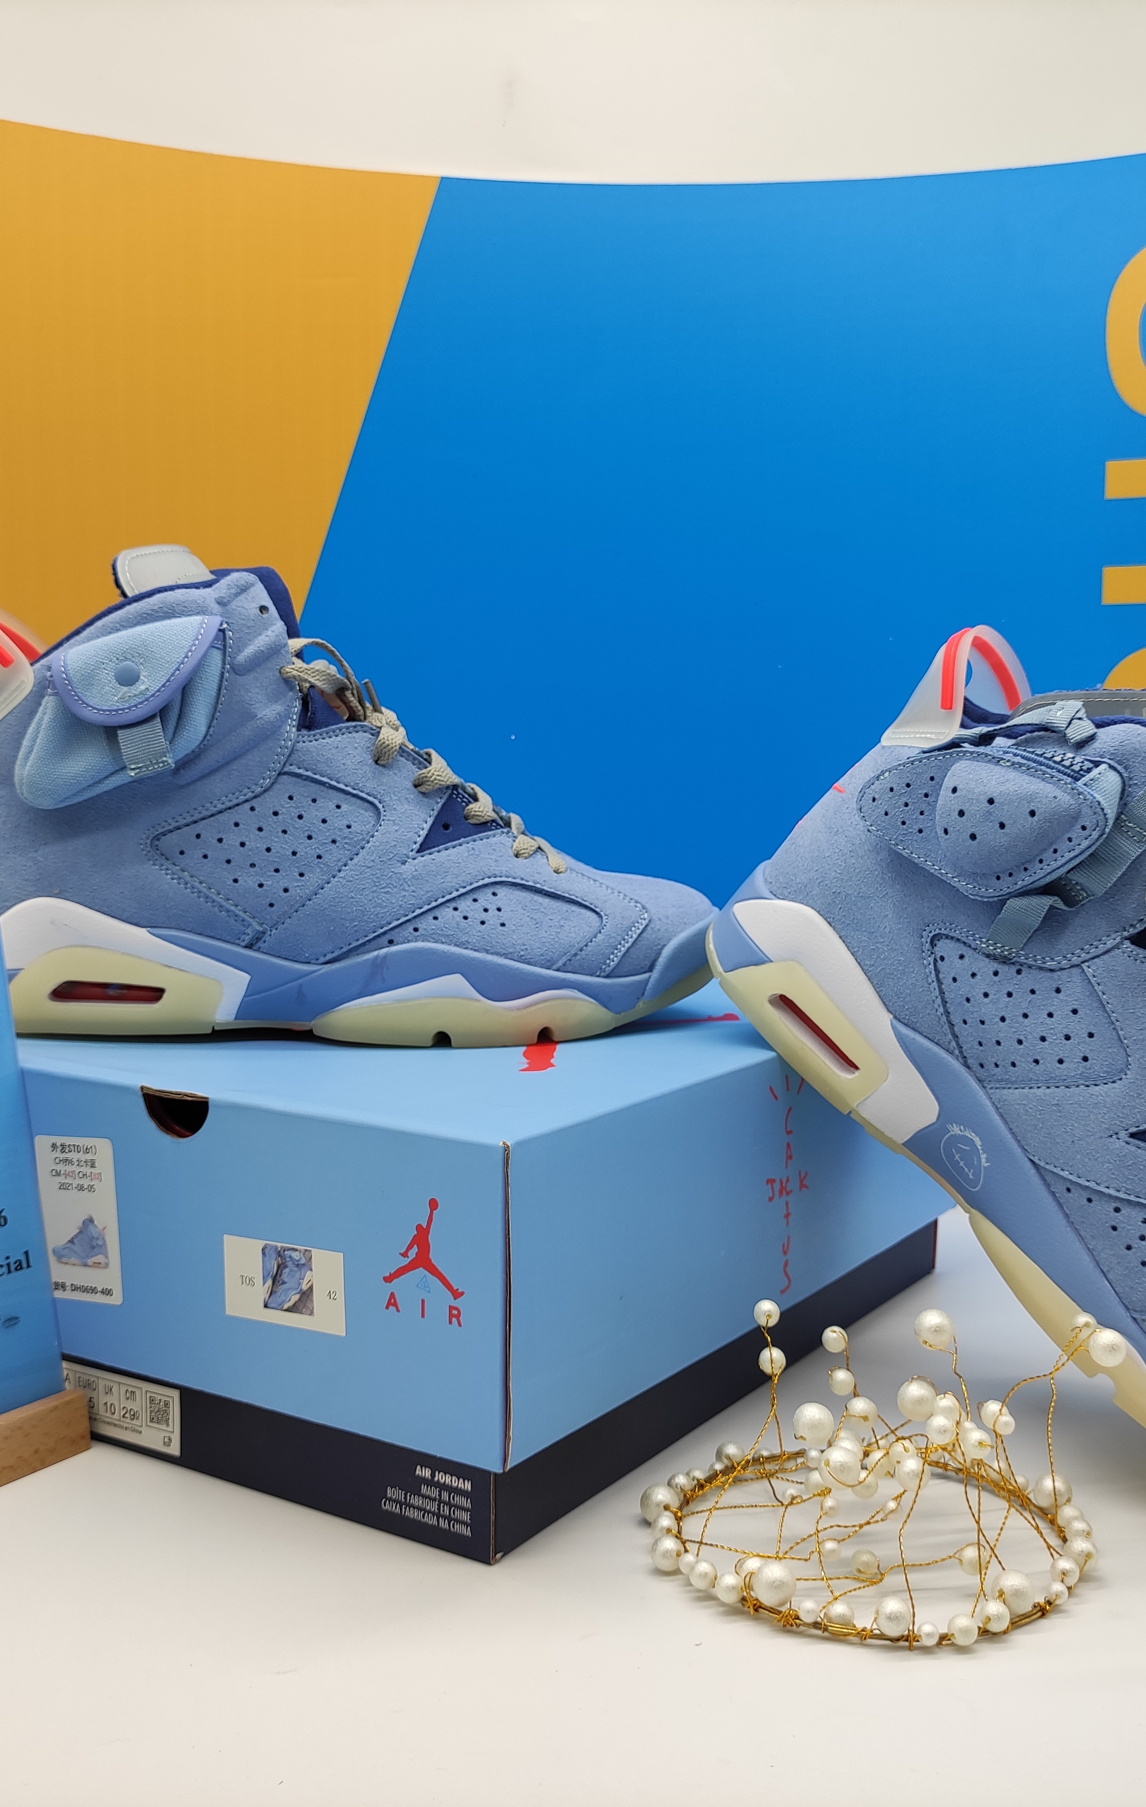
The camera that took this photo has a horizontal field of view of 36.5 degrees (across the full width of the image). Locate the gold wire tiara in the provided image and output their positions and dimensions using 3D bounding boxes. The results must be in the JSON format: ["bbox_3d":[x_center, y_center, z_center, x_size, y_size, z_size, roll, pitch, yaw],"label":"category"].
[{"bbox_3d":[0.090,0.162,0.537,0.140,0.068,0.143,1,4,0],"label":"gold wire tiara"}]

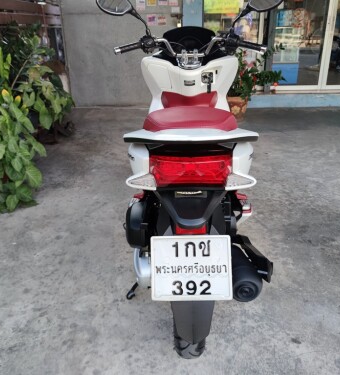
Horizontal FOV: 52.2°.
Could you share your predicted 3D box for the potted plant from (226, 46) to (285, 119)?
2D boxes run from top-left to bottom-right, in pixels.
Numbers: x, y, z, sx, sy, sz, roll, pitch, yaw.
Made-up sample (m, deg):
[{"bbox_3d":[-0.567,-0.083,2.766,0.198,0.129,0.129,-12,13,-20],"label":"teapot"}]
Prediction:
[{"bbox_3d":[1.238,-1.608,5.334,0.830,1.060,0.720,-1,21,0],"label":"potted plant"}]

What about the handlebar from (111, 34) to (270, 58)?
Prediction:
[{"bbox_3d":[0.102,-0.716,1.744,0.740,0.130,0.200,1,21,3],"label":"handlebar"}]

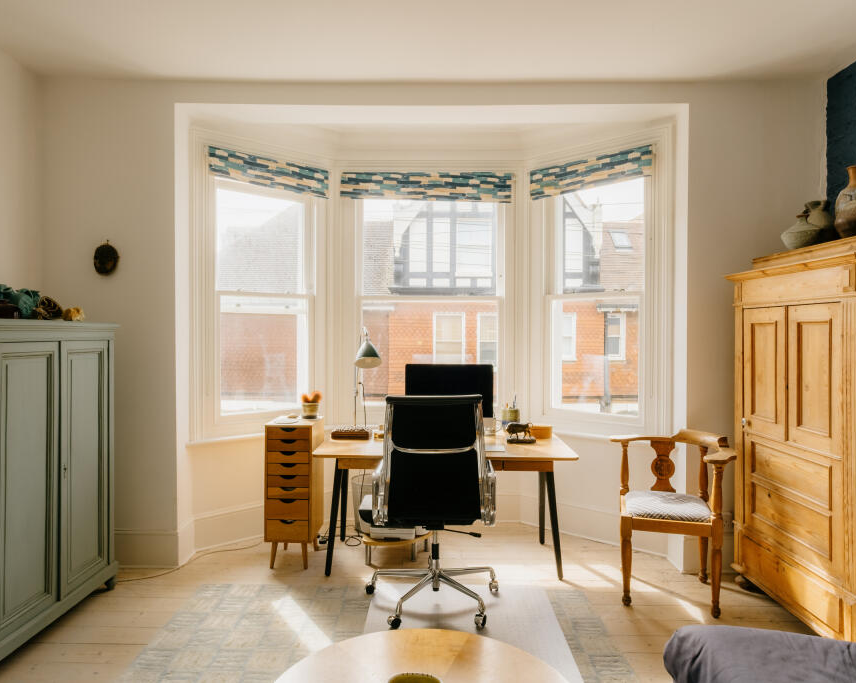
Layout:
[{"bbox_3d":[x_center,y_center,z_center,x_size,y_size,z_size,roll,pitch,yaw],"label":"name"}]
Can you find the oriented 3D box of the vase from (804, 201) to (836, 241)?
[{"bbox_3d":[1.892,-0.550,2.606,0.150,0.260,0.150,0,1,0],"label":"vase"}]

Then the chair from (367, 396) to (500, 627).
[{"bbox_3d":[0.030,0.757,2.650,0.640,1.010,0.660,0,1,-5],"label":"chair"}]

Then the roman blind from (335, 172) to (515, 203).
[{"bbox_3d":[-0.010,-1.163,4.050,1.290,0.235,0.060,0,0,1],"label":"roman blind"}]

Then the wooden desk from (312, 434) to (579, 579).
[{"bbox_3d":[0.100,0.989,3.350,1.450,0.722,0.800,0,0,1],"label":"wooden desk"}]

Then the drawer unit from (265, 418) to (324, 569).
[{"bbox_3d":[-0.825,0.922,3.360,0.280,0.855,0.340,0,0,1],"label":"drawer unit"}]

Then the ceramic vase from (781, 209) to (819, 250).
[{"bbox_3d":[1.736,-0.504,2.515,0.165,0.184,0.165,0,1,0],"label":"ceramic vase"}]

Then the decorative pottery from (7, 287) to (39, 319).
[{"bbox_3d":[-1.757,-0.160,2.348,0.140,0.141,0.130,0,1,0],"label":"decorative pottery"}]

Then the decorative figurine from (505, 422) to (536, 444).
[{"bbox_3d":[0.578,0.566,3.370,0.190,0.121,0.070,0,0,2],"label":"decorative figurine"}]

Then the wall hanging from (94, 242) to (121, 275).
[{"bbox_3d":[-1.855,-0.484,3.125,0.147,0.203,0.055,0,1,1],"label":"wall hanging"}]

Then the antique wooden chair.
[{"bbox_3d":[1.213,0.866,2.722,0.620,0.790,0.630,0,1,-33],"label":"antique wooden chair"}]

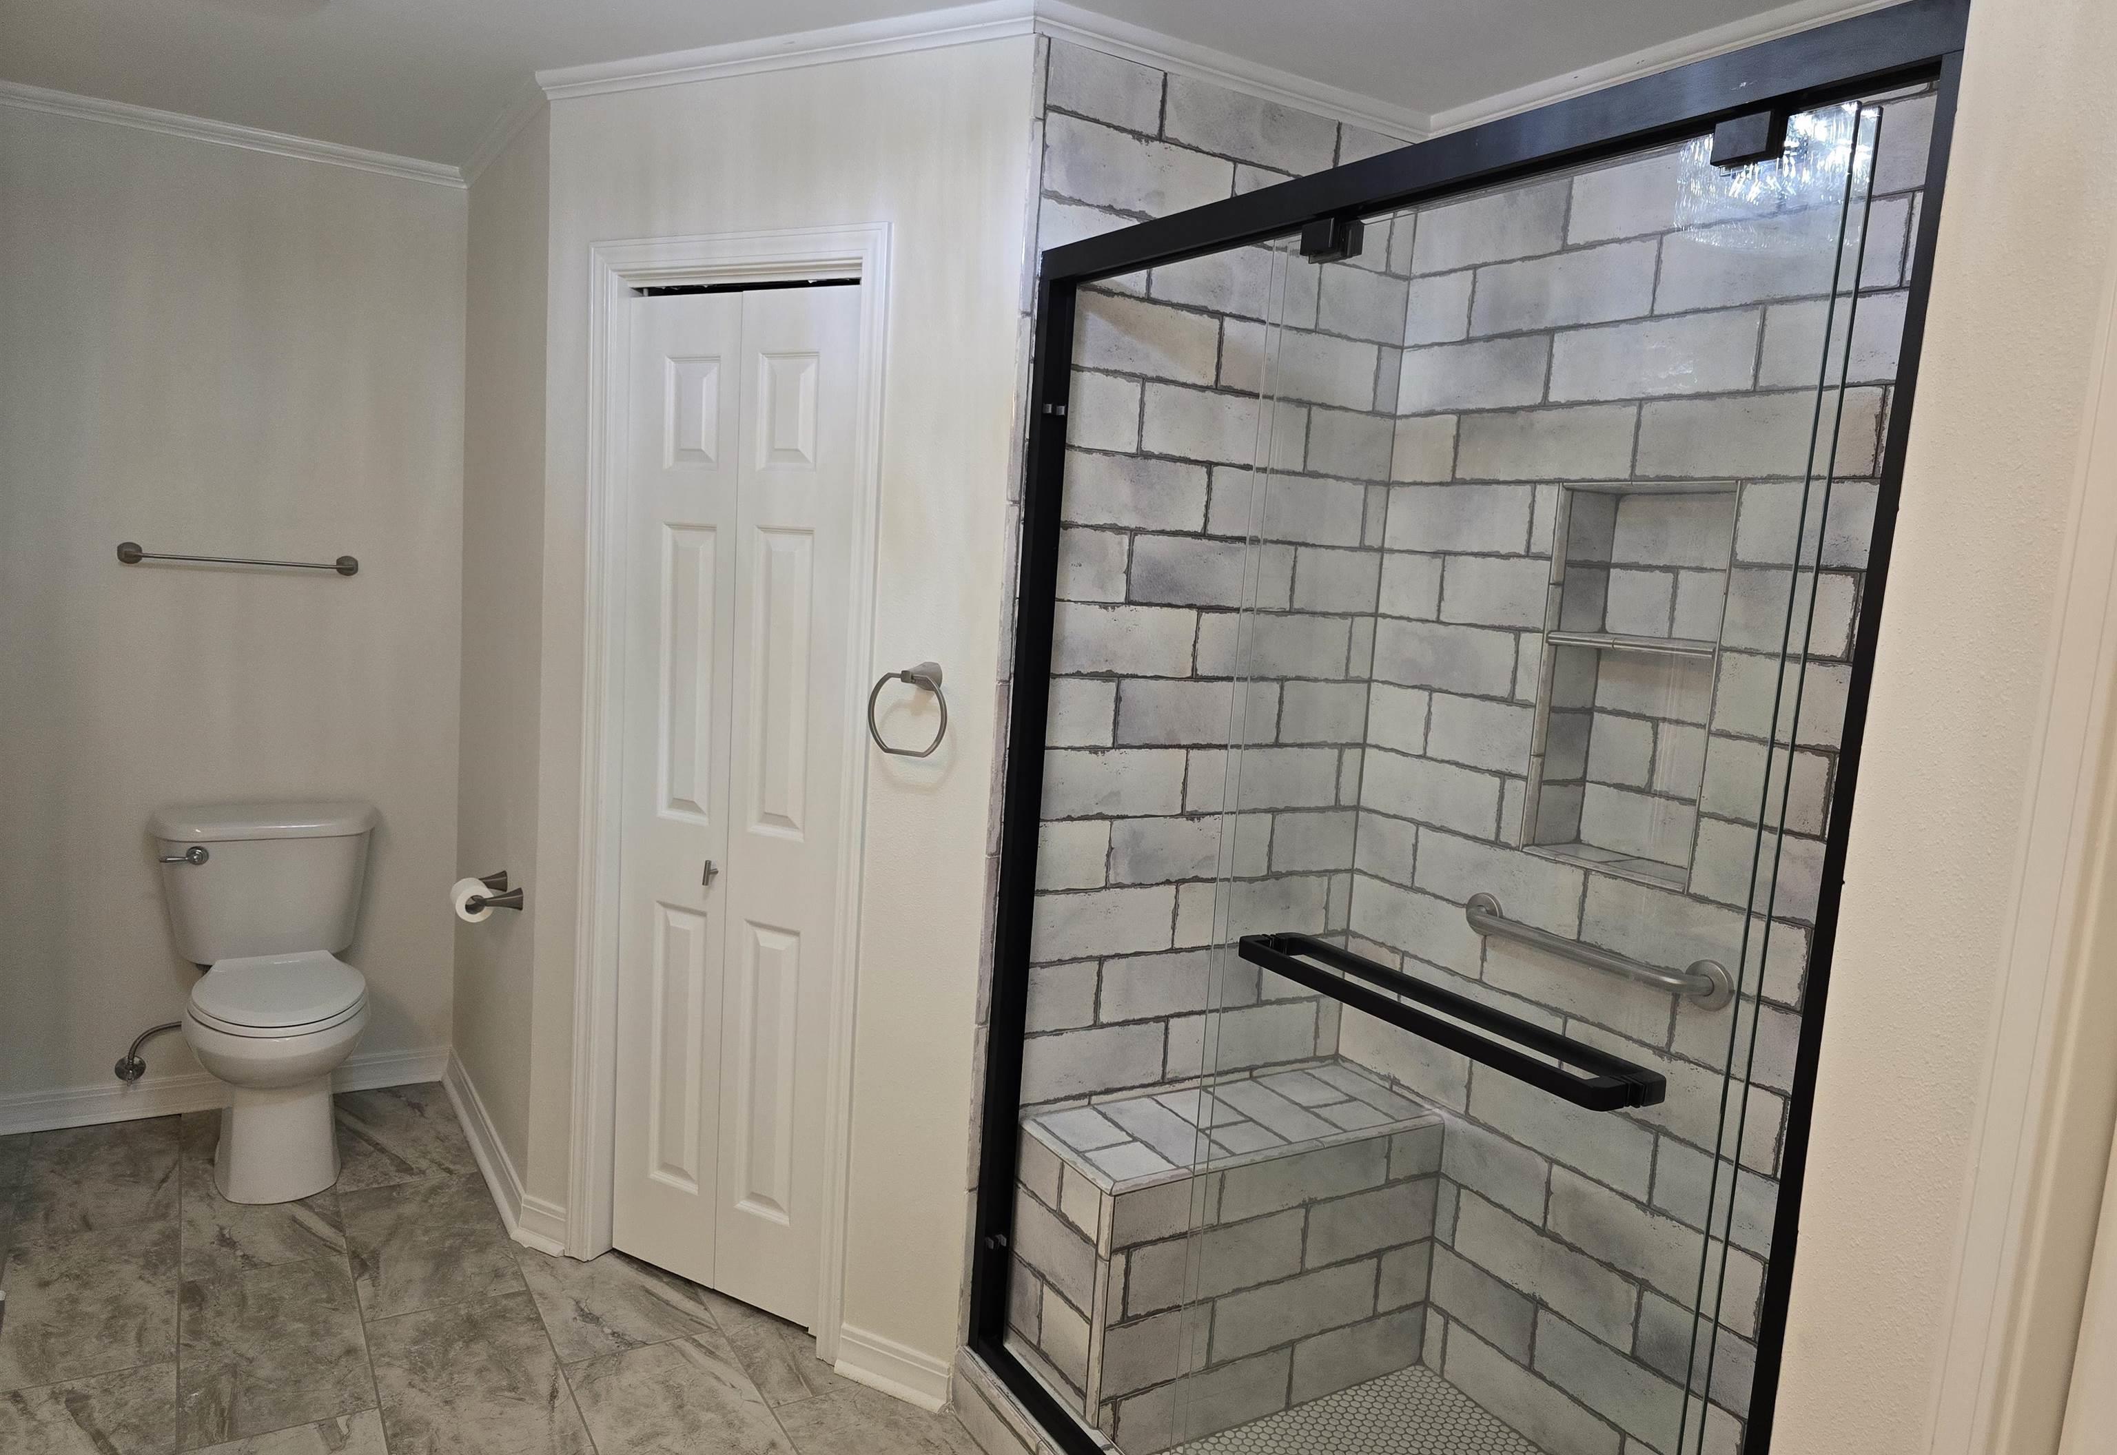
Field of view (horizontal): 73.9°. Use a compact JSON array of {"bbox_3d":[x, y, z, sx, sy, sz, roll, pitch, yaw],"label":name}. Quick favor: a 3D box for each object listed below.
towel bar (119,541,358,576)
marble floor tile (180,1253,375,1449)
[{"bbox_3d":[-2.027,-0.415,3.498,0.520,0.054,0.075,-1,8,-32],"label":"towel bar"},{"bbox_3d":[-1.484,1.171,2.669,0.303,0.014,0.597,-1,8,-32],"label":"marble floor tile"}]

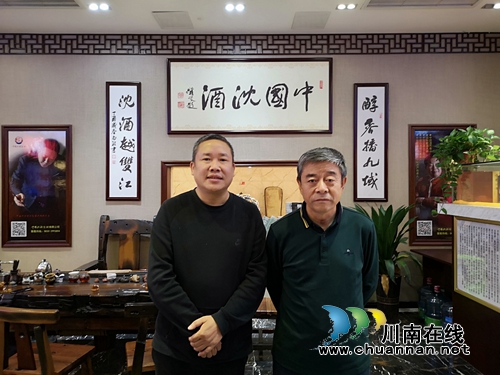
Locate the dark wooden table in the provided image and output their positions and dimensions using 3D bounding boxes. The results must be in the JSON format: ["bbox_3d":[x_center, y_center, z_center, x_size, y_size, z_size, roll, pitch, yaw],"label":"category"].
[{"bbox_3d":[-0.850,1.155,3.220,2.050,0.750,0.850,0,0,0],"label":"dark wooden table"}]

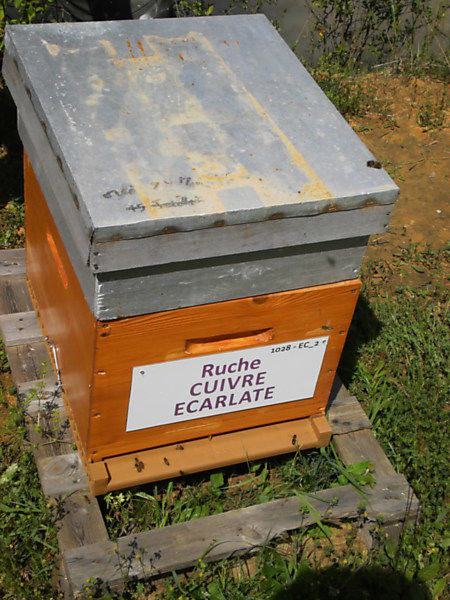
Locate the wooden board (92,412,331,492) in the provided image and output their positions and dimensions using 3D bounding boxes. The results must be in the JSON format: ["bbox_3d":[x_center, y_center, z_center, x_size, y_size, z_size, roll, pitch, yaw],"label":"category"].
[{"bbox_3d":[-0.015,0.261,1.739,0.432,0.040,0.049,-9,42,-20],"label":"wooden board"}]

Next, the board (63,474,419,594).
[{"bbox_3d":[0.040,0.375,1.658,0.599,0.022,0.069,-9,42,-20],"label":"board"}]

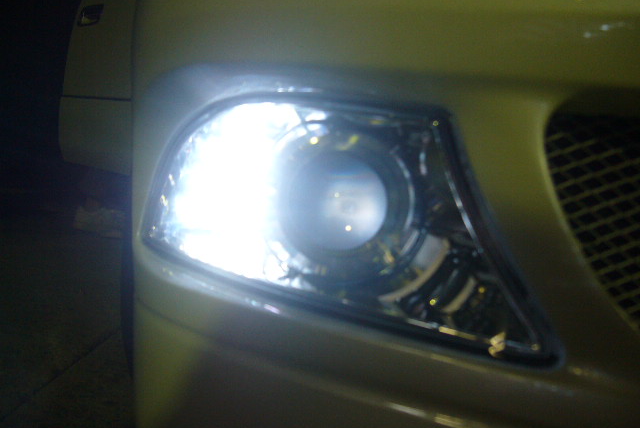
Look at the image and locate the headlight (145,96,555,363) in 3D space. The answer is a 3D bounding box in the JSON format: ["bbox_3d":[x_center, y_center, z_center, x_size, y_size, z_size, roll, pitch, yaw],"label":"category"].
[{"bbox_3d":[0.028,0.010,0.560,0.330,0.205,0.170,1,10,-4],"label":"headlight"}]

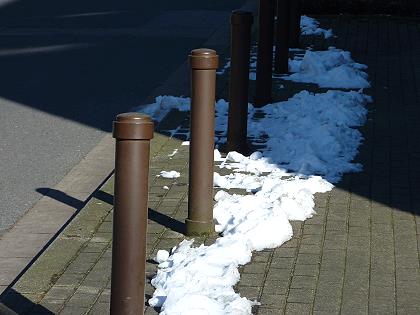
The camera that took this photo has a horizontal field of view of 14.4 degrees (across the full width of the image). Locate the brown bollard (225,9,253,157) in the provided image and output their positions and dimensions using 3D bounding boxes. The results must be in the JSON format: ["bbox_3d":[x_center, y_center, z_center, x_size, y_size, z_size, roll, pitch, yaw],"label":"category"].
[{"bbox_3d":[0.168,-0.417,9.340,0.127,0.800,0.127,1,9,0],"label":"brown bollard"}]

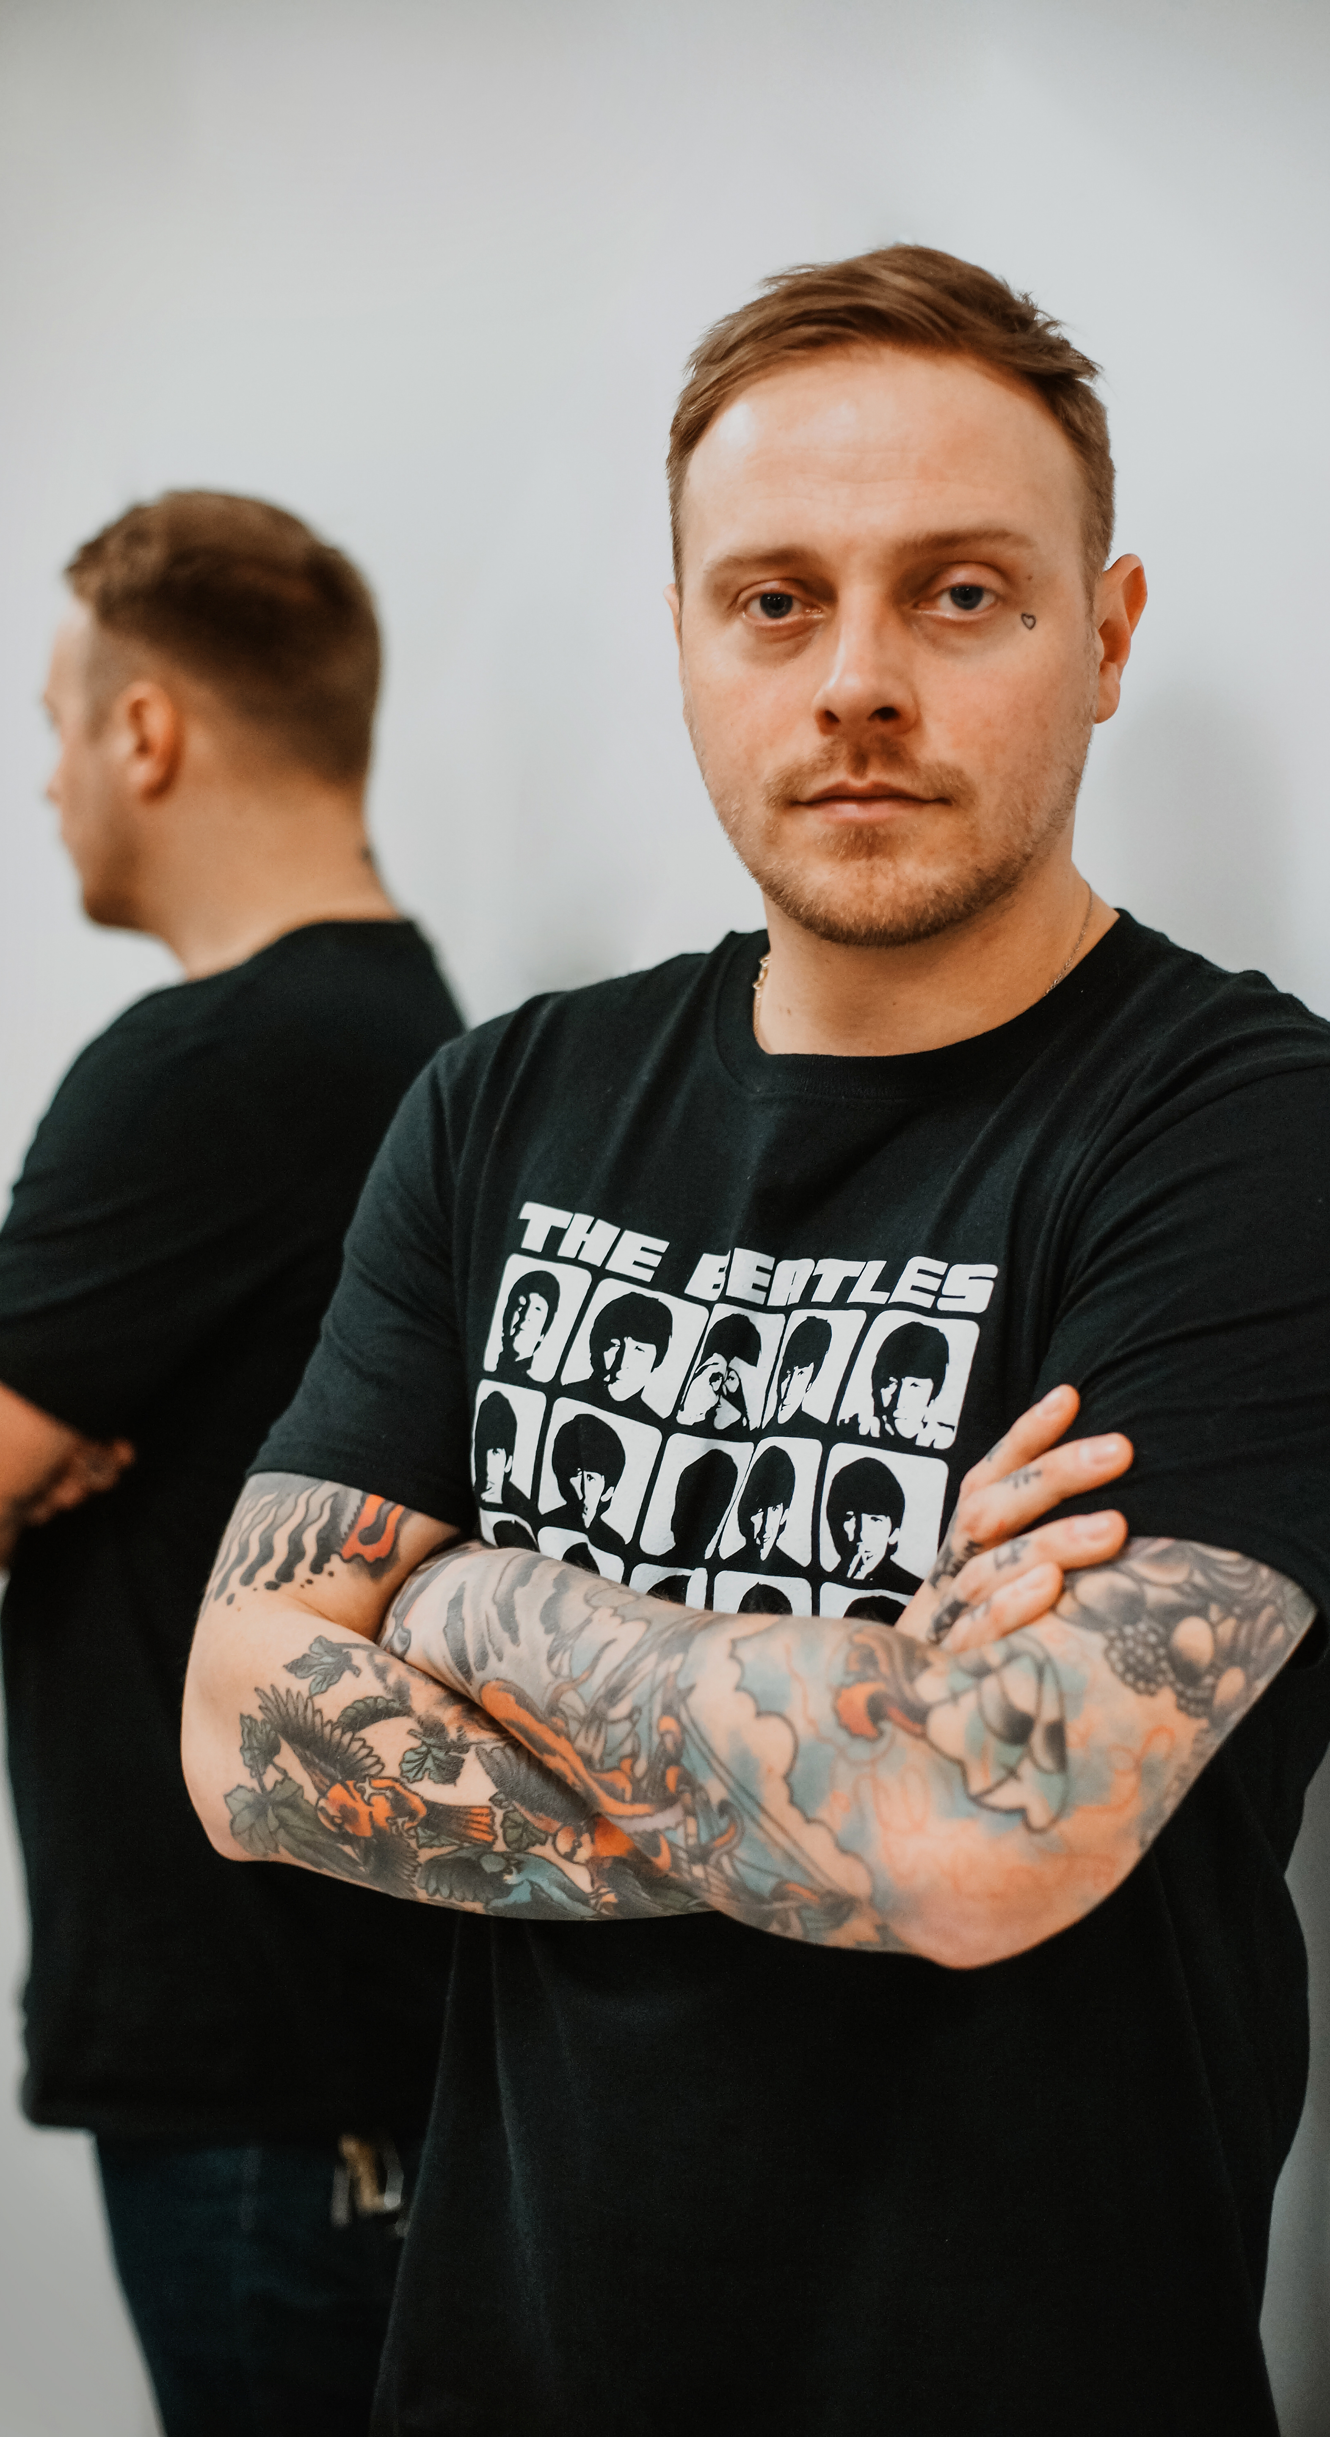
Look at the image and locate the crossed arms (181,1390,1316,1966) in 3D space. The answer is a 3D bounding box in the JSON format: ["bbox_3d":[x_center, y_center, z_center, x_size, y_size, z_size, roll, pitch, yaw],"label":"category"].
[{"bbox_3d":[0.010,0.134,1.165,0.410,0.185,0.200,4,6,32],"label":"crossed arms"}]

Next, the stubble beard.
[{"bbox_3d":[0.084,-0.133,1.205,0.132,0.080,0.092,0,6,17],"label":"stubble beard"}]

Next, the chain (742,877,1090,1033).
[{"bbox_3d":[0.094,-0.092,1.250,0.135,0.090,0.135,3,5,26],"label":"chain"}]

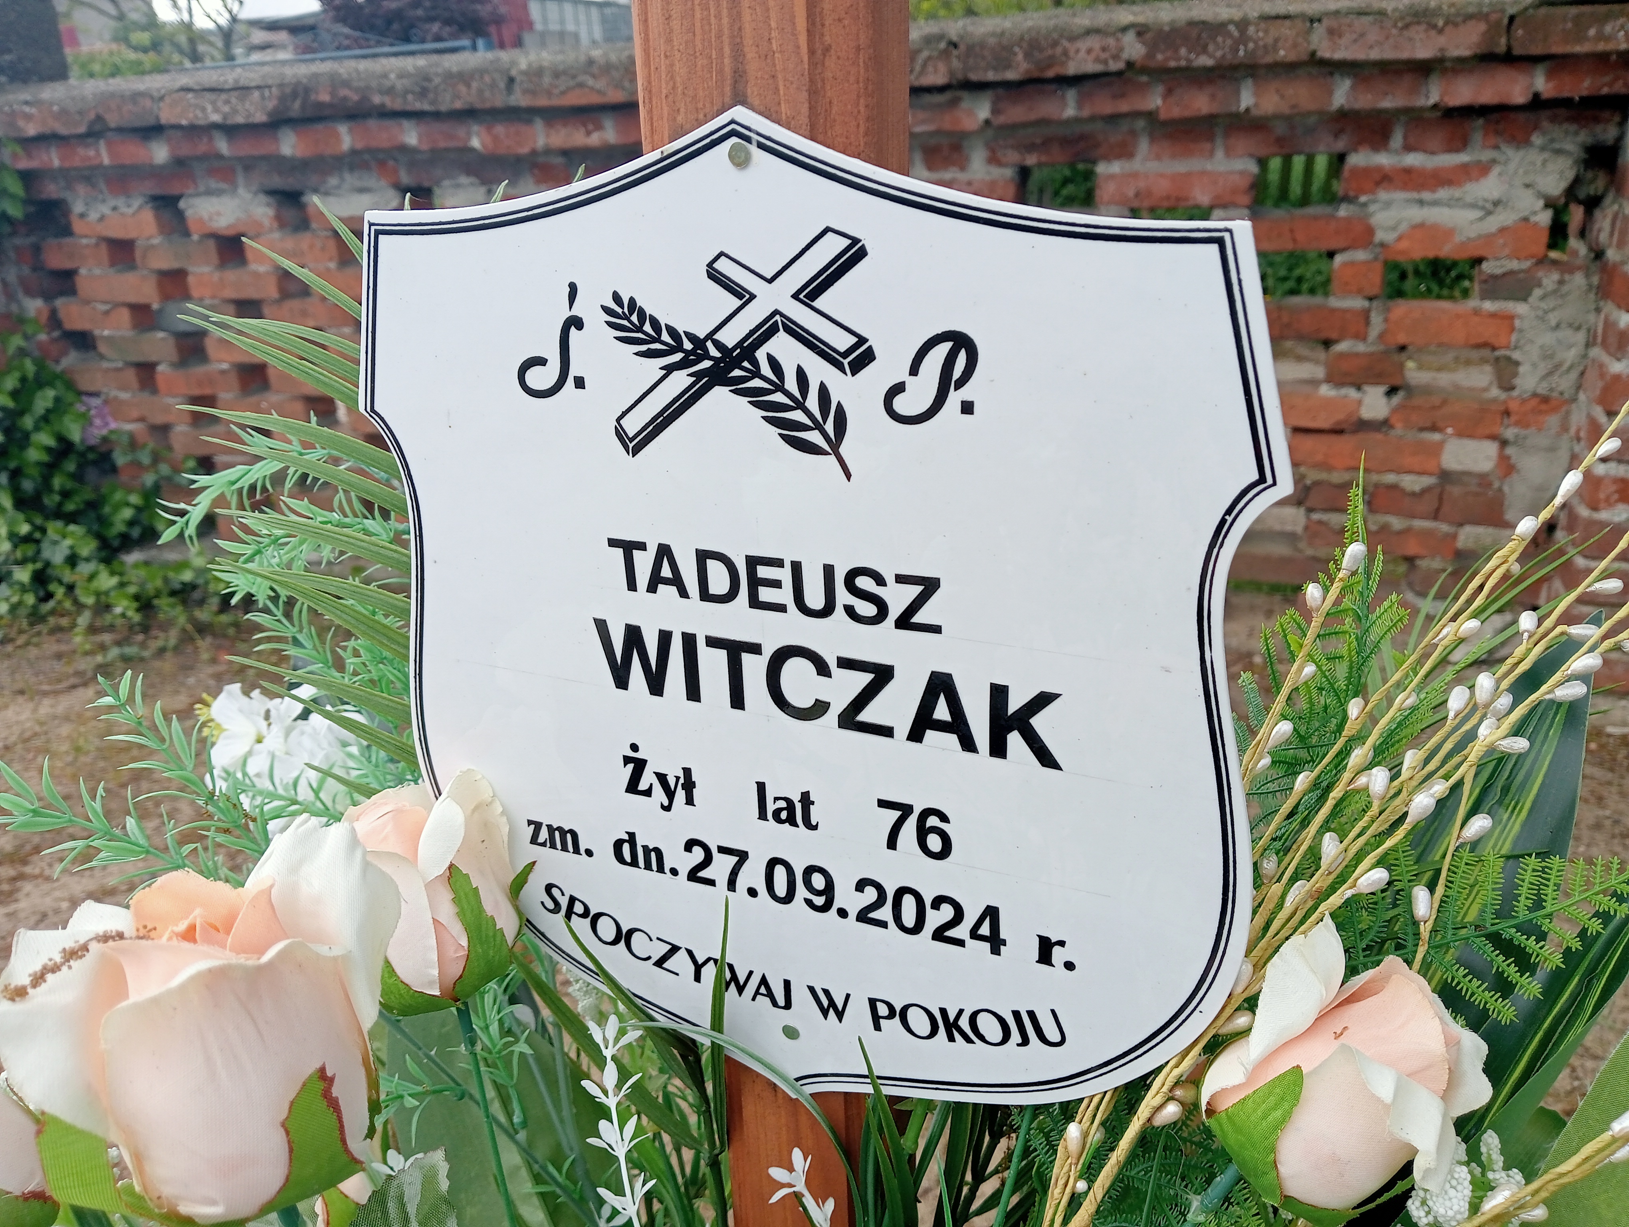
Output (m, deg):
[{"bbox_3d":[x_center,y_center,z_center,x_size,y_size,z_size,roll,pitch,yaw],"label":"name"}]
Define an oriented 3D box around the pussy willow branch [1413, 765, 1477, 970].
[{"bbox_3d":[0.192,0.077,0.400,0.018,0.066,0.016,19,14,27],"label":"pussy willow branch"}]

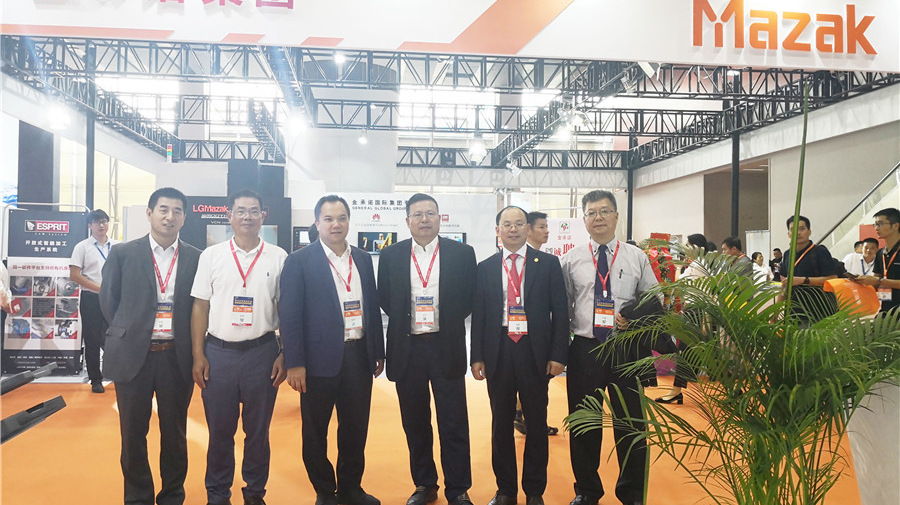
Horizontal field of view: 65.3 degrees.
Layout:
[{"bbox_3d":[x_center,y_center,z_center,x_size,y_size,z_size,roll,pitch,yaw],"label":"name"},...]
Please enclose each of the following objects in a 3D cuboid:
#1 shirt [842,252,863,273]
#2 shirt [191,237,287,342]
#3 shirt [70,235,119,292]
[{"bbox_3d":[4.948,0.311,8.400,0.480,0.600,0.280,1,-1,-25],"label":"shirt"},{"bbox_3d":[-1.119,0.199,3.730,0.500,0.560,0.280,1,-1,-20],"label":"shirt"},{"bbox_3d":[-3.480,0.119,6.950,0.500,0.570,0.280,1,-1,-38],"label":"shirt"}]

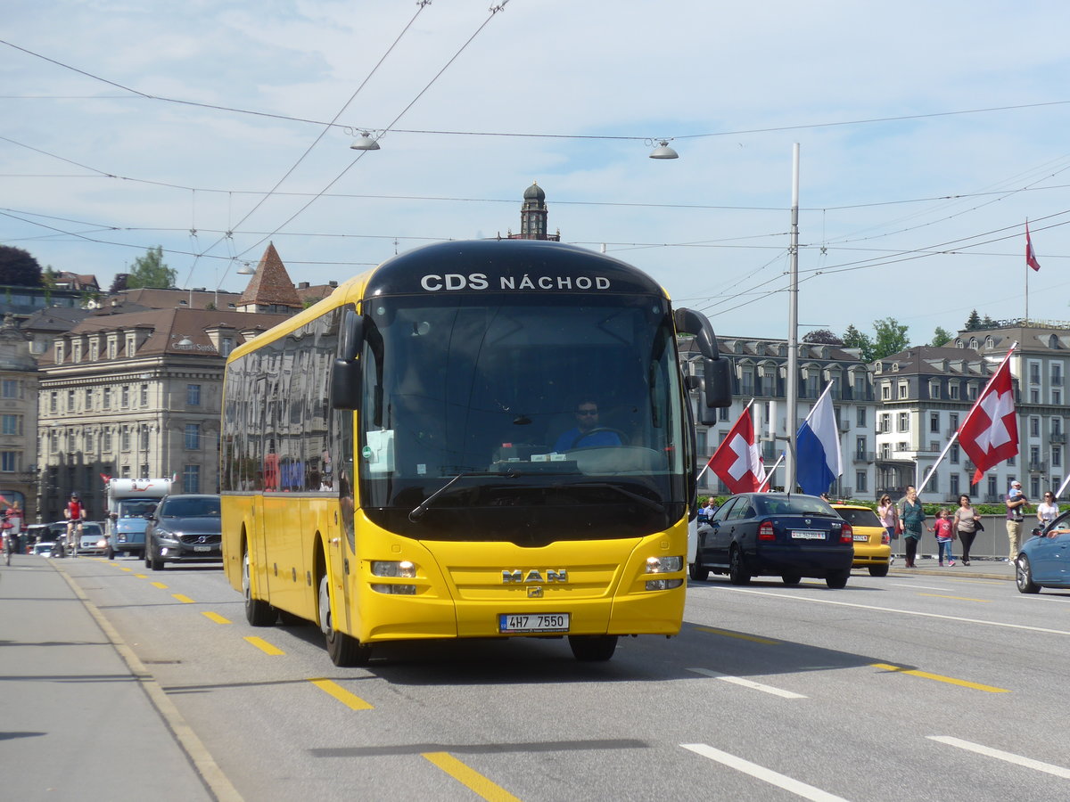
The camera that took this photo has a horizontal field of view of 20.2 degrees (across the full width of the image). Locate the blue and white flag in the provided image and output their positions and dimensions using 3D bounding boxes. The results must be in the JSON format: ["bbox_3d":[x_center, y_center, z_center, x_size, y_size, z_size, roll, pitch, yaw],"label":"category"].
[{"bbox_3d":[8.271,1.178,89.000,1.800,3.300,0.500,0,-2,-10],"label":"blue and white flag"}]

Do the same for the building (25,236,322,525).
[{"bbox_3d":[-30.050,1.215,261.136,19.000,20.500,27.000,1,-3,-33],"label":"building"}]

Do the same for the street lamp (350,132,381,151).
[{"bbox_3d":[-2.923,-4.481,51.600,0.530,0.320,0.530,0,-2,-10],"label":"street lamp"}]

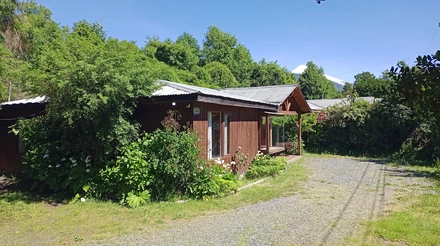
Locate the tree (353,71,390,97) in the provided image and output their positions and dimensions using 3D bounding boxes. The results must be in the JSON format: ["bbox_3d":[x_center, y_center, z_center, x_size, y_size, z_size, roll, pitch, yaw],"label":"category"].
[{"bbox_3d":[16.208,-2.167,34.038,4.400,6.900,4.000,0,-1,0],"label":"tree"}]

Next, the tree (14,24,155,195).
[{"bbox_3d":[-3.544,-0.454,8.508,3.700,4.350,3.200,0,-1,0],"label":"tree"}]

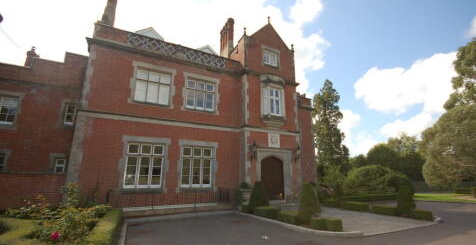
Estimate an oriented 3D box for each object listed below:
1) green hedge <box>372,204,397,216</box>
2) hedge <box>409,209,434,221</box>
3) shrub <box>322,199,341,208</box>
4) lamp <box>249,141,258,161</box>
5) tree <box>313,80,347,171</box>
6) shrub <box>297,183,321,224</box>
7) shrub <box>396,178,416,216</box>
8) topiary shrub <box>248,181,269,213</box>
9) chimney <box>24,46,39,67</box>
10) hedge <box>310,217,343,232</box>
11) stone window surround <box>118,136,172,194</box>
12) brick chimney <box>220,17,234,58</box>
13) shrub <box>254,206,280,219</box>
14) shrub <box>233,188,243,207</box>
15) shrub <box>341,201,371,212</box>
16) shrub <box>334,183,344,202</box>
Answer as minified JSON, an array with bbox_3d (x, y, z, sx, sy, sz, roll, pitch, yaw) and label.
[{"bbox_3d":[7.594,4.462,10.047,0.492,0.424,1.231,7,-14,-26],"label":"green hedge"},{"bbox_3d":[7.096,3.537,7.642,0.450,0.330,0.620,12,-17,-43],"label":"hedge"},{"bbox_3d":[4.723,4.133,10.162,0.902,0.330,0.550,-6,-14,27],"label":"shrub"},{"bbox_3d":[1.016,1.802,12.672,0.420,1.220,0.620,7,-14,-26],"label":"lamp"},{"bbox_3d":[12.283,0.949,26.724,4.555,14.044,4.555,-5,-14,24],"label":"tree"},{"bbox_3d":[2.566,2.855,7.246,0.850,1.310,0.850,6,-14,-26],"label":"shrub"},{"bbox_3d":[7.548,3.417,9.078,0.720,1.620,0.720,7,-14,-26],"label":"shrub"},{"bbox_3d":[1.100,4.043,10.837,1.050,1.630,1.050,1,-13,0],"label":"topiary shrub"},{"bbox_3d":[-14.095,-4.468,13.608,0.520,1.600,0.550,7,-14,-26],"label":"chimney"},{"bbox_3d":[2.901,3.308,6.559,0.941,0.340,0.420,-2,-13,12],"label":"hedge"},{"bbox_3d":[-4.156,1.888,8.939,2.000,2.430,0.250,7,-14,-26],"label":"stone window surround"},{"bbox_3d":[-0.967,-6.569,16.760,0.560,3.400,1.800,7,-14,-26],"label":"brick chimney"},{"bbox_3d":[1.256,3.641,8.091,0.992,0.300,0.470,-4,-13,21],"label":"shrub"},{"bbox_3d":[-0.040,3.753,9.990,0.460,0.870,0.460,7,-14,-26],"label":"shrub"},{"bbox_3d":[6.285,4.481,10.518,0.550,0.410,1.400,7,-14,-26],"label":"shrub"},{"bbox_3d":[5.988,4.352,11.885,0.580,1.420,0.580,7,-14,-26],"label":"shrub"}]

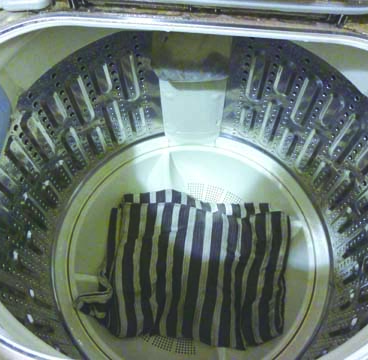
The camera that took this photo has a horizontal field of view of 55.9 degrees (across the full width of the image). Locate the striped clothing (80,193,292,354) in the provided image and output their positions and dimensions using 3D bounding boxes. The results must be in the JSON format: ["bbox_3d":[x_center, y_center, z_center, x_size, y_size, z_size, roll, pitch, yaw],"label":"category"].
[{"bbox_3d":[0.006,0.120,0.521,0.311,0.060,0.230,3,61,4],"label":"striped clothing"}]

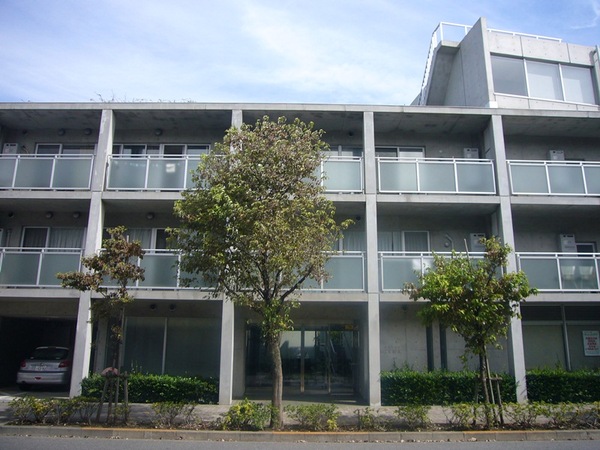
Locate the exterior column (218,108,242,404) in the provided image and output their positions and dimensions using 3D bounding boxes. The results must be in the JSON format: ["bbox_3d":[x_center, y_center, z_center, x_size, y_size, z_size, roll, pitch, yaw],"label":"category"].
[{"bbox_3d":[-1.935,0.672,14.273,0.300,8.663,0.330,1,-13,-1],"label":"exterior column"}]

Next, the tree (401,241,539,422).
[{"bbox_3d":[3.544,2.106,9.893,2.800,3.900,2.600,1,-14,-1],"label":"tree"}]

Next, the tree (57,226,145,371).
[{"bbox_3d":[-4.283,1.961,10.165,1.875,3.962,1.650,1,-13,-1],"label":"tree"}]

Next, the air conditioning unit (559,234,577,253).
[{"bbox_3d":[8.515,0.713,15.498,0.470,0.720,0.250,1,-13,-1],"label":"air conditioning unit"}]

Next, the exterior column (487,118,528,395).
[{"bbox_3d":[5.972,0.756,13.970,0.290,8.473,0.380,1,-14,-1],"label":"exterior column"}]

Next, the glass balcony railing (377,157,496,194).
[{"bbox_3d":[4.036,-1.442,14.344,3.580,1.100,0.070,1,-14,-1],"label":"glass balcony railing"}]

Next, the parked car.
[{"bbox_3d":[-7.905,4.827,16.587,1.660,1.430,3.830,1,-14,-1],"label":"parked car"}]

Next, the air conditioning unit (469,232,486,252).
[{"bbox_3d":[5.643,0.633,15.477,0.470,0.720,0.250,1,-13,-1],"label":"air conditioning unit"}]

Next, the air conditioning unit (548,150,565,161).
[{"bbox_3d":[8.337,-2.076,15.766,0.460,0.580,0.250,1,-14,-1],"label":"air conditioning unit"}]

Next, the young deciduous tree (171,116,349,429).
[{"bbox_3d":[-0.887,0.766,10.099,3.800,6.550,3.500,1,-14,-1],"label":"young deciduous tree"}]

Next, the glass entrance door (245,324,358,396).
[{"bbox_3d":[0.060,4.466,16.157,3.767,2.192,0.100,1,-13,-1],"label":"glass entrance door"}]

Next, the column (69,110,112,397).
[{"bbox_3d":[-6.002,0.584,14.237,0.300,8.443,0.330,1,-13,-1],"label":"column"}]

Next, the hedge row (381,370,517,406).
[{"bbox_3d":[3.965,4.441,13.173,3.650,0.840,0.700,1,-14,-1],"label":"hedge row"}]

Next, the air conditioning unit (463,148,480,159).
[{"bbox_3d":[5.680,-2.153,16.141,0.470,0.720,0.250,1,-13,-1],"label":"air conditioning unit"}]

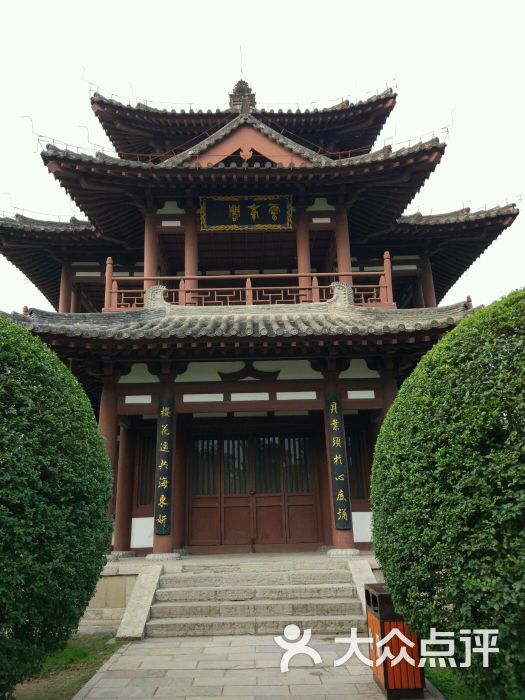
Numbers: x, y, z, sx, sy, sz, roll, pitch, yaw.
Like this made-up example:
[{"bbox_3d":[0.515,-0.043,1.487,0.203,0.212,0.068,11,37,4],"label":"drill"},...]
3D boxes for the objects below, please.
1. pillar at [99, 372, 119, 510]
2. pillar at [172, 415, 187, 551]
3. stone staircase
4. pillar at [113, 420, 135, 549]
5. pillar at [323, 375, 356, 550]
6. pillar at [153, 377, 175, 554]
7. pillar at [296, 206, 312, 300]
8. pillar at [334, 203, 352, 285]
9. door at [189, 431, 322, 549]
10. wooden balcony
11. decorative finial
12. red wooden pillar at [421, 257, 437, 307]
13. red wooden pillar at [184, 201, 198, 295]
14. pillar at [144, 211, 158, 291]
[{"bbox_3d":[-3.063,2.231,11.123,0.370,3.350,0.370,-1,-16,0],"label":"pillar"},{"bbox_3d":[-1.826,2.689,12.341,0.360,3.090,0.360,-1,-16,0],"label":"pillar"},{"bbox_3d":[-0.077,3.496,8.121,2.840,0.772,1.600,-1,-16,-1],"label":"stone staircase"},{"bbox_3d":[-2.971,2.712,12.337,0.360,3.090,0.360,-1,-16,0],"label":"pillar"},{"bbox_3d":[1.476,2.133,11.140,0.370,3.360,0.370,-1,-16,0],"label":"pillar"},{"bbox_3d":[-1.903,2.193,11.131,0.370,3.380,0.370,-1,-16,0],"label":"pillar"},{"bbox_3d":[0.985,-2.095,13.163,0.290,2.721,0.290,-1,-16,-1],"label":"pillar"},{"bbox_3d":[1.915,-2.128,13.178,0.290,2.762,0.290,-1,-16,-1],"label":"pillar"},{"bbox_3d":[-0.174,2.694,11.011,2.519,2.166,0.120,-1,-16,-1],"label":"door"},{"bbox_3d":[-0.285,-1.466,12.252,6.242,1.287,0.250,-1,-16,-1],"label":"wooden balcony"},{"bbox_3d":[-0.725,-9.139,20.534,0.943,1.523,0.943,-1,-16,-1],"label":"decorative finial"},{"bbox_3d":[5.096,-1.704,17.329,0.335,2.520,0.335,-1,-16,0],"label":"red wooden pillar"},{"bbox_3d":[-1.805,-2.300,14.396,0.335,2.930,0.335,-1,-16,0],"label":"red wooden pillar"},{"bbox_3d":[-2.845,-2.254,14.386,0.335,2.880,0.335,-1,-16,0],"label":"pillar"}]

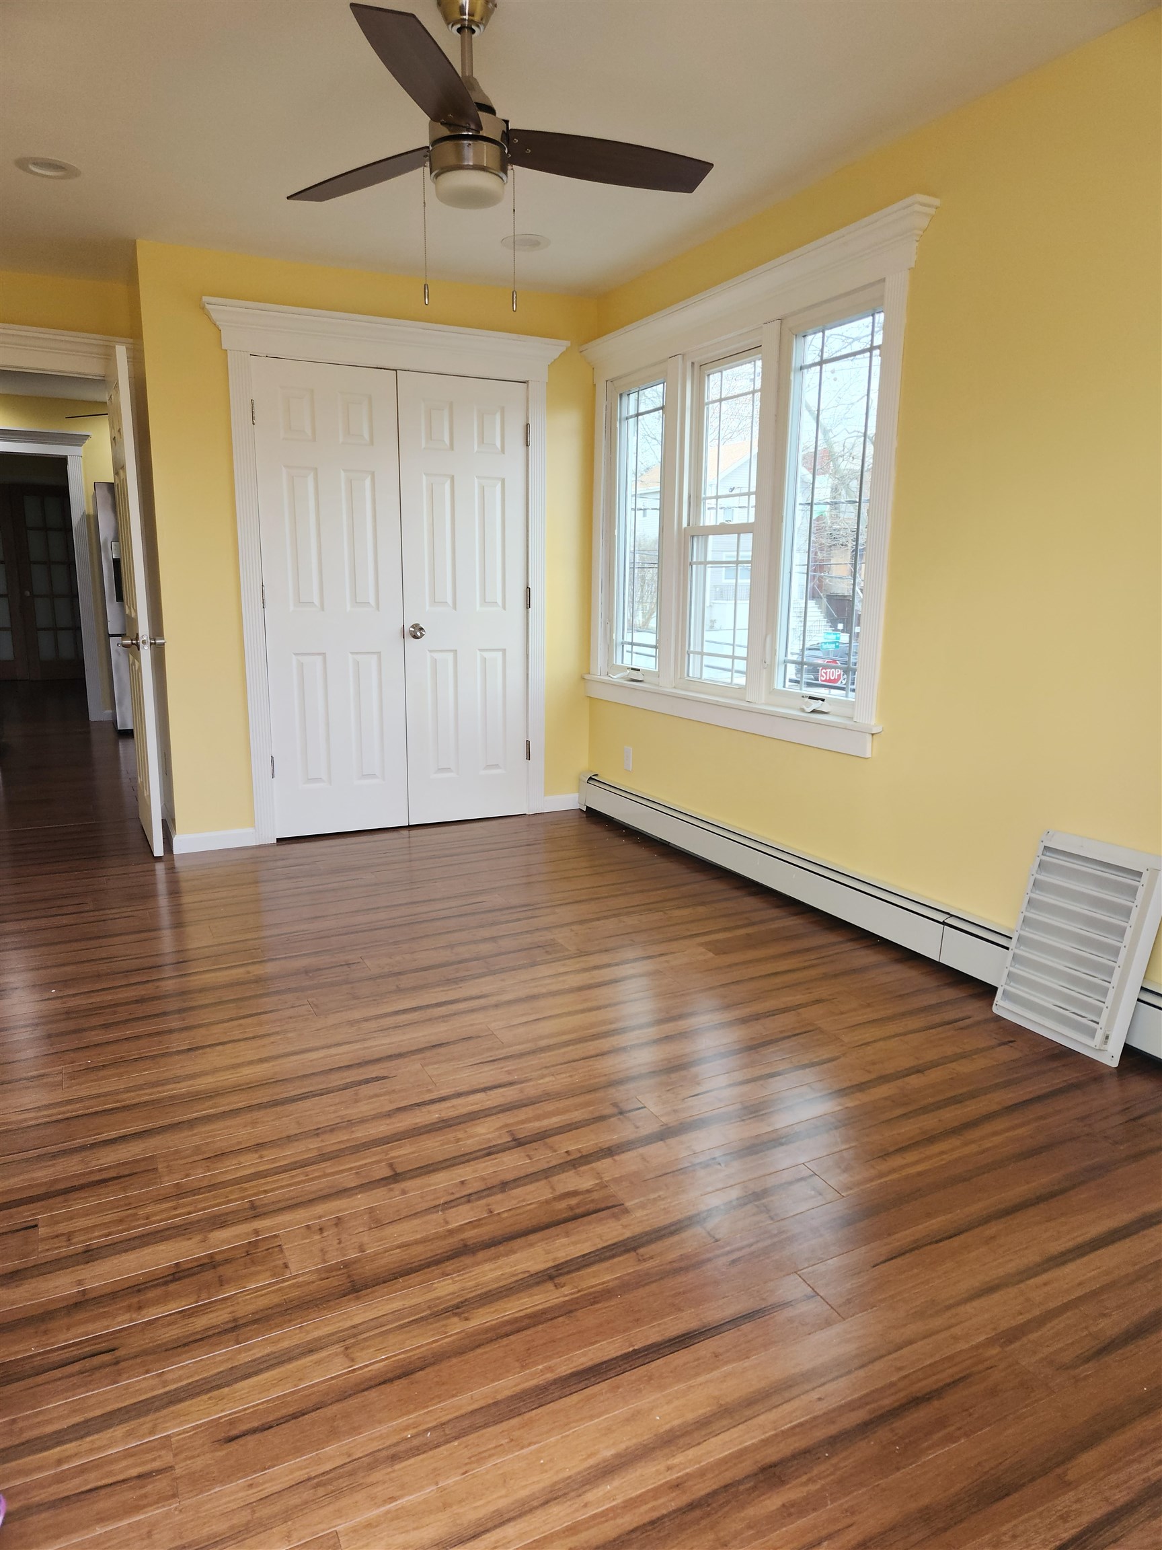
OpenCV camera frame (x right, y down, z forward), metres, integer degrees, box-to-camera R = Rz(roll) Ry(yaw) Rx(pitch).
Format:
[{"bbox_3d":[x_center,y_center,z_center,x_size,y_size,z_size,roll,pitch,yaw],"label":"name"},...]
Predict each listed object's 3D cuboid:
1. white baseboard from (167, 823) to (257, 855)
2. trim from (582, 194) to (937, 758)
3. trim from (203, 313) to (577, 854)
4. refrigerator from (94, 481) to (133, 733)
[{"bbox_3d":[-1.583,0.285,4.461,0.336,0.075,0.020,-5,12,-26],"label":"white baseboard"},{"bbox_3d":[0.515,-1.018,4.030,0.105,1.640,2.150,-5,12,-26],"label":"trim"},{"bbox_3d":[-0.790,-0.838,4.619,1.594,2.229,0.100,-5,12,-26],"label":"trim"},{"bbox_3d":[-3.243,-1.283,8.090,0.910,1.803,0.890,-5,12,-26],"label":"refrigerator"}]

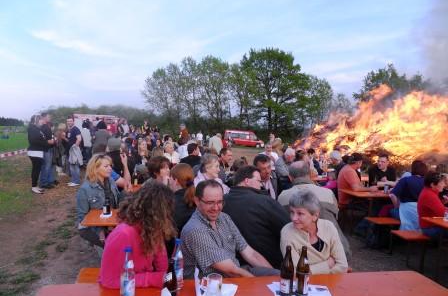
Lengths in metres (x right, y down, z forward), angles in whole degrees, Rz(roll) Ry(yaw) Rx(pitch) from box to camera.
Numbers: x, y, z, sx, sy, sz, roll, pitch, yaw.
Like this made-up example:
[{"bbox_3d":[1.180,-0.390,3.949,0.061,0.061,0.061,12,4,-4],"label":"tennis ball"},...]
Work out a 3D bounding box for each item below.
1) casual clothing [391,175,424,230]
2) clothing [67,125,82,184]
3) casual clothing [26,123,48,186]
[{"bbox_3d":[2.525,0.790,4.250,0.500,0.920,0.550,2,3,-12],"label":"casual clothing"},{"bbox_3d":[-3.875,0.200,8.050,0.480,1.500,0.360,4,3,27],"label":"clothing"},{"bbox_3d":[-4.263,0.176,7.100,0.480,1.400,0.460,2,3,-18],"label":"casual clothing"}]

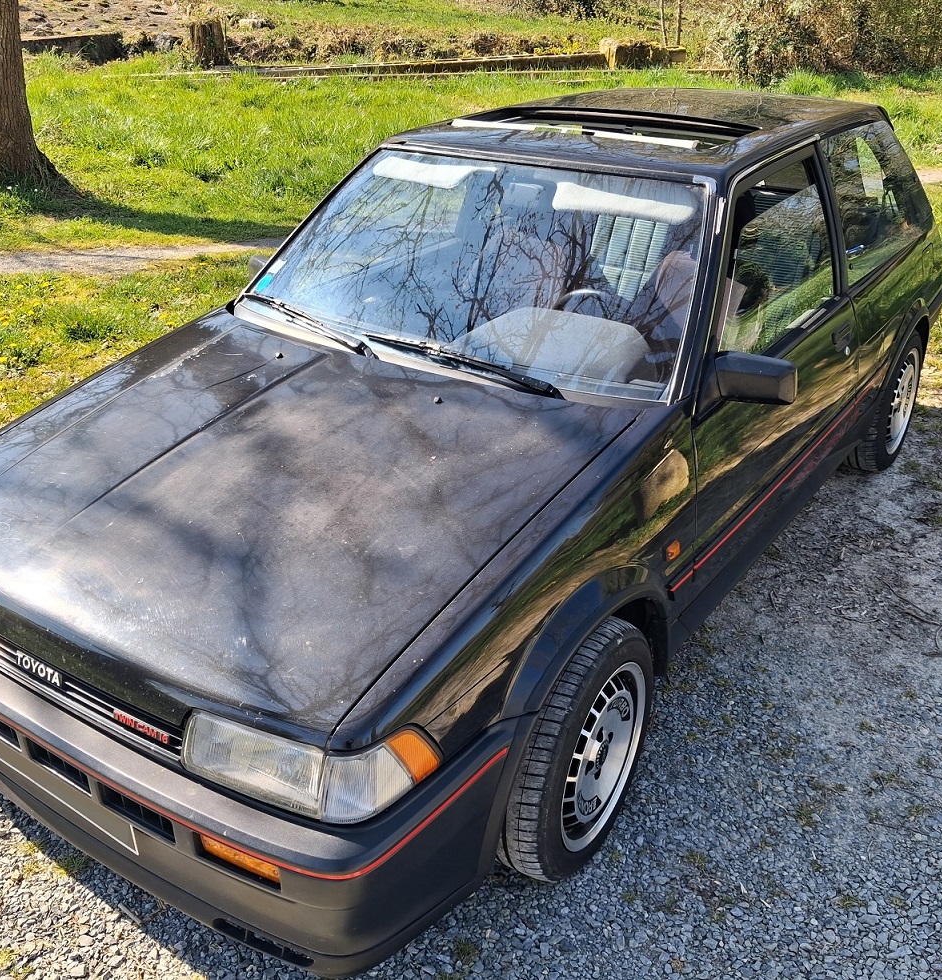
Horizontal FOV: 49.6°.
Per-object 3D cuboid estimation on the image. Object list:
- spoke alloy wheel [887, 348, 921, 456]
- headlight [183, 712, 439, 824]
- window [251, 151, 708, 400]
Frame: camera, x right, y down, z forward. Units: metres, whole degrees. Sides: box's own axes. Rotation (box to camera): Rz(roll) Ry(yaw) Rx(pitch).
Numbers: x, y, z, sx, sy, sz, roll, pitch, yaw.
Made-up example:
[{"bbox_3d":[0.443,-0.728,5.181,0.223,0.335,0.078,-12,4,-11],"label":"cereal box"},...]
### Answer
[{"bbox_3d":[1.612,-0.362,4.007,0.170,0.417,0.417,17,32,31],"label":"spoke alloy wheel"},{"bbox_3d":[-0.268,0.405,1.653,0.380,0.130,0.230,17,32,31],"label":"headlight"},{"bbox_3d":[0.021,-0.639,2.678,1.330,0.100,0.610,17,72,31],"label":"window"}]

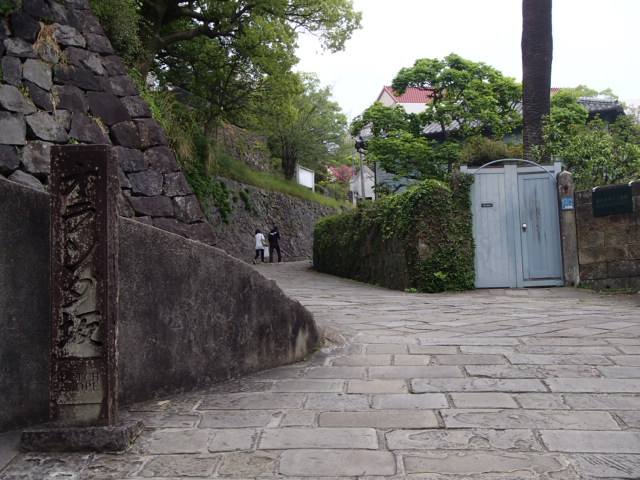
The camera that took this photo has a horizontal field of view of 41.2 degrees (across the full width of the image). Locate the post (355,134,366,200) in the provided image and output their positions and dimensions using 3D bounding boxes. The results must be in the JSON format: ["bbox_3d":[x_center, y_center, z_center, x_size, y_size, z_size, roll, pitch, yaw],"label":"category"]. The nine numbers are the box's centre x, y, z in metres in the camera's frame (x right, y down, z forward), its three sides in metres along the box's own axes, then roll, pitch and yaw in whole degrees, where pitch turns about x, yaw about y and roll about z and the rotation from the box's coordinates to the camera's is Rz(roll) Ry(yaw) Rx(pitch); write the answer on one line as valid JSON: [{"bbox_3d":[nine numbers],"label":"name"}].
[{"bbox_3d":[1.917,-2.081,38.000,0.450,5.159,0.450,-2,-6,0],"label":"post"}]

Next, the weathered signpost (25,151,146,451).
[{"bbox_3d":[-1.362,0.330,4.920,0.562,1.669,0.450,-2,-6,-1],"label":"weathered signpost"}]

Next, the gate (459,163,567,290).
[{"bbox_3d":[3.272,-0.268,14.500,1.632,2.133,0.150,-2,-6,-2],"label":"gate"}]

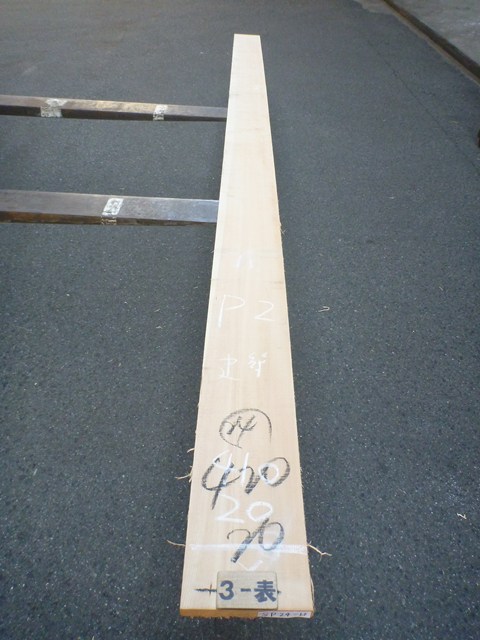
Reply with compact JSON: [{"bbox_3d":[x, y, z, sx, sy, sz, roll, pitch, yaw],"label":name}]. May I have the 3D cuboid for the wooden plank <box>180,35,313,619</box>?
[{"bbox_3d":[0.034,-0.874,2.410,0.202,0.028,4.180,1,39,0],"label":"wooden plank"}]

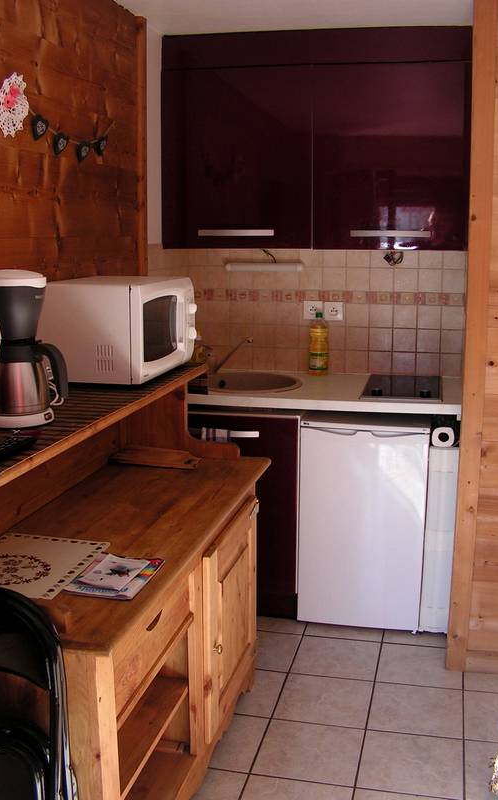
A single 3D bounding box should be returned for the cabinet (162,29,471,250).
[{"bbox_3d":[0.280,-1.024,3.312,1.209,0.848,0.364,3,11,13],"label":"cabinet"}]

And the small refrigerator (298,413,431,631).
[{"bbox_3d":[0.494,0.450,3.438,0.488,0.828,0.535,3,11,13],"label":"small refrigerator"}]

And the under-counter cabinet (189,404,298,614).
[{"bbox_3d":[-0.036,0.409,3.567,0.606,0.858,0.556,3,11,13],"label":"under-counter cabinet"}]

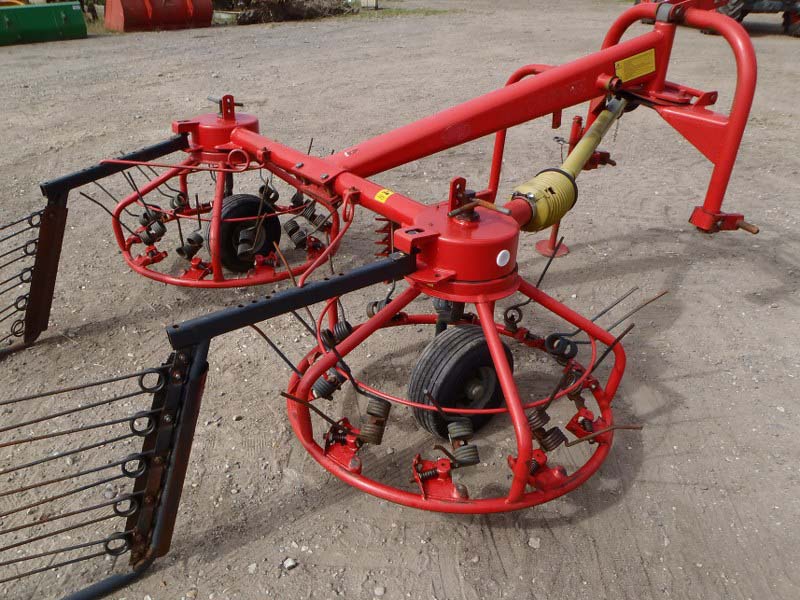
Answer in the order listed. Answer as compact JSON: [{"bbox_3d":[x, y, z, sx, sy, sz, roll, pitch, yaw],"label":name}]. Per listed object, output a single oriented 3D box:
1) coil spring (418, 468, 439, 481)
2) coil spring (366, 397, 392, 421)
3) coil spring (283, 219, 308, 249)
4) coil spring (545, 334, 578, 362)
[{"bbox_3d":[0.075,0.456,1.685,0.049,0.024,0.024,-15,57,-7],"label":"coil spring"},{"bbox_3d":[-0.058,0.299,1.781,0.064,0.064,0.044,21,67,2],"label":"coil spring"},{"bbox_3d":[-0.482,-0.308,2.997,0.103,0.064,0.064,42,-2,-4],"label":"coil spring"},{"bbox_3d":[0.545,0.160,2.178,0.103,0.064,0.064,29,6,-40],"label":"coil spring"}]

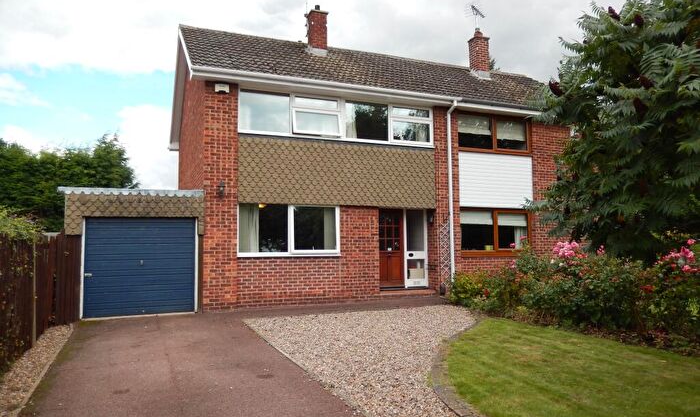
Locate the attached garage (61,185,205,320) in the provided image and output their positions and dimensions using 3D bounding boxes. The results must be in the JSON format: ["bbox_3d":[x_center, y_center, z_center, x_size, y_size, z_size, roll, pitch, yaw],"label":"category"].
[{"bbox_3d":[-5.159,1.044,12.137,2.650,2.500,5.200,1,-5,-22],"label":"attached garage"}]

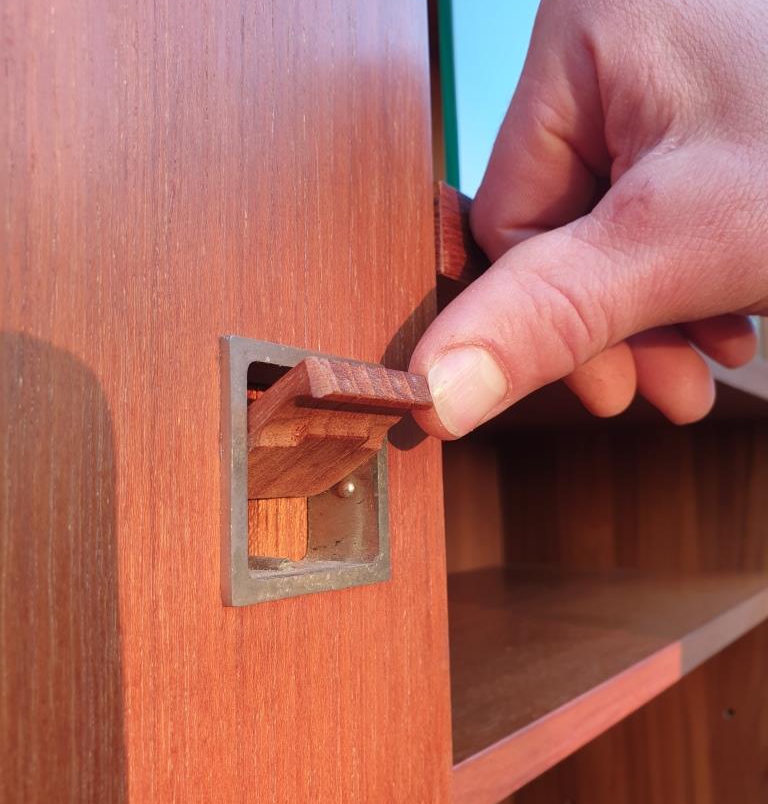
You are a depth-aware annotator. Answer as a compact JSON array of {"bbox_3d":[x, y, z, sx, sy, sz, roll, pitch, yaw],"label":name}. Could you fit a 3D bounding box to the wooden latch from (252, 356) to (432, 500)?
[{"bbox_3d":[-0.013,0.007,0.144,0.035,0.008,0.035,-37,-25,29],"label":"wooden latch"}]

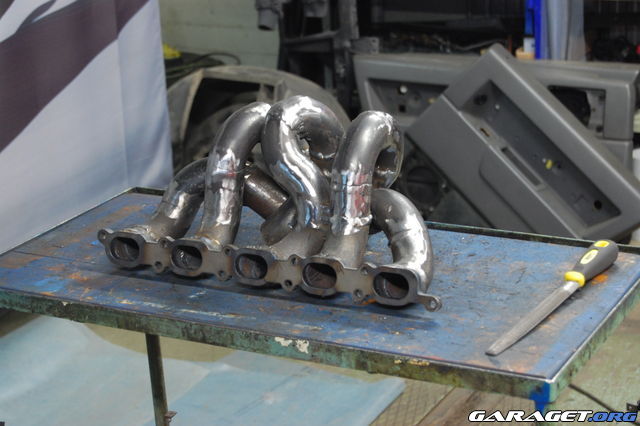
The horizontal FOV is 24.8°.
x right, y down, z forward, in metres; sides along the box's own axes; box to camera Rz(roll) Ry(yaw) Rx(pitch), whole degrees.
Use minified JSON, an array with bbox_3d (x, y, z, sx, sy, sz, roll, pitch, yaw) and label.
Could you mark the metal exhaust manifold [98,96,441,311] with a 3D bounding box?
[{"bbox_3d":[-0.021,-0.044,1.754,0.461,0.205,0.230,7,22,29],"label":"metal exhaust manifold"}]

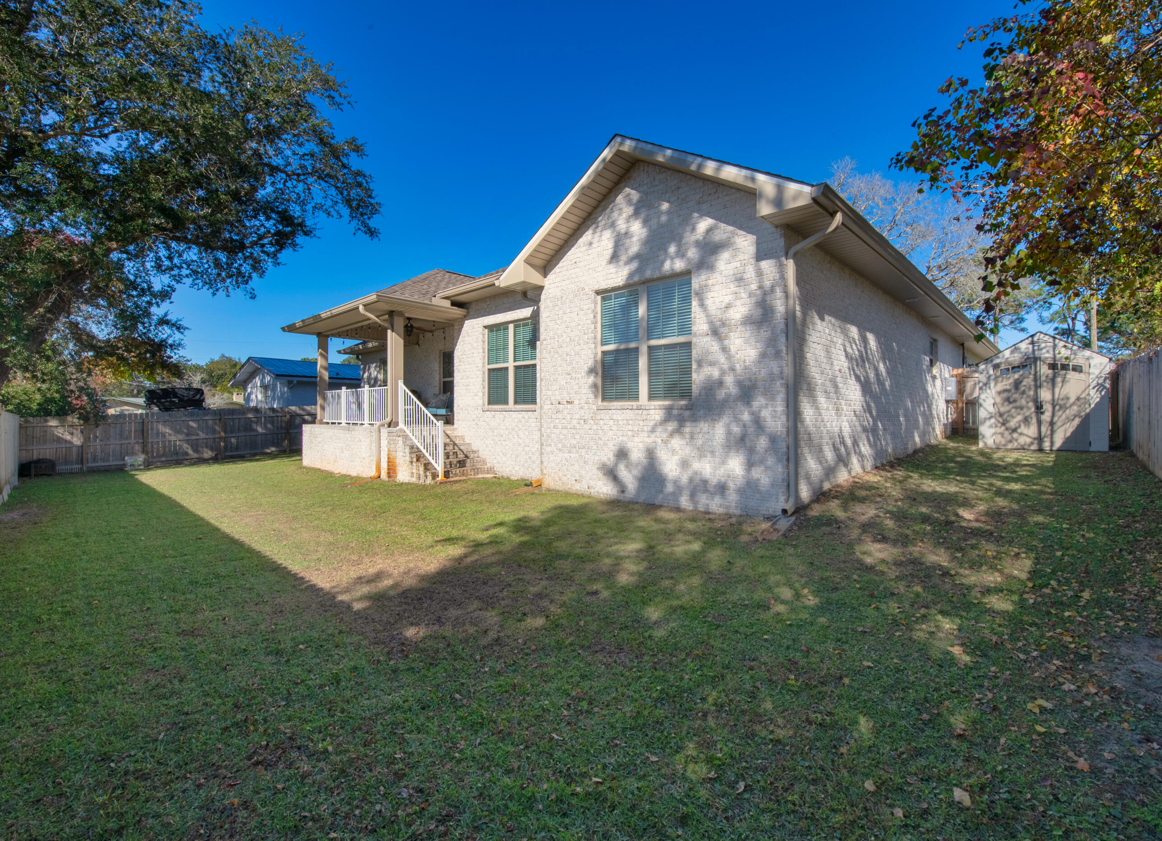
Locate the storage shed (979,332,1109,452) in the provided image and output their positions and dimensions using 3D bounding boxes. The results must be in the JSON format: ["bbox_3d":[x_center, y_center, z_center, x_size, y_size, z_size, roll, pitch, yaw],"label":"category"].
[{"bbox_3d":[10.980,-0.690,11.696,2.200,2.630,2.300,1,2,44],"label":"storage shed"}]

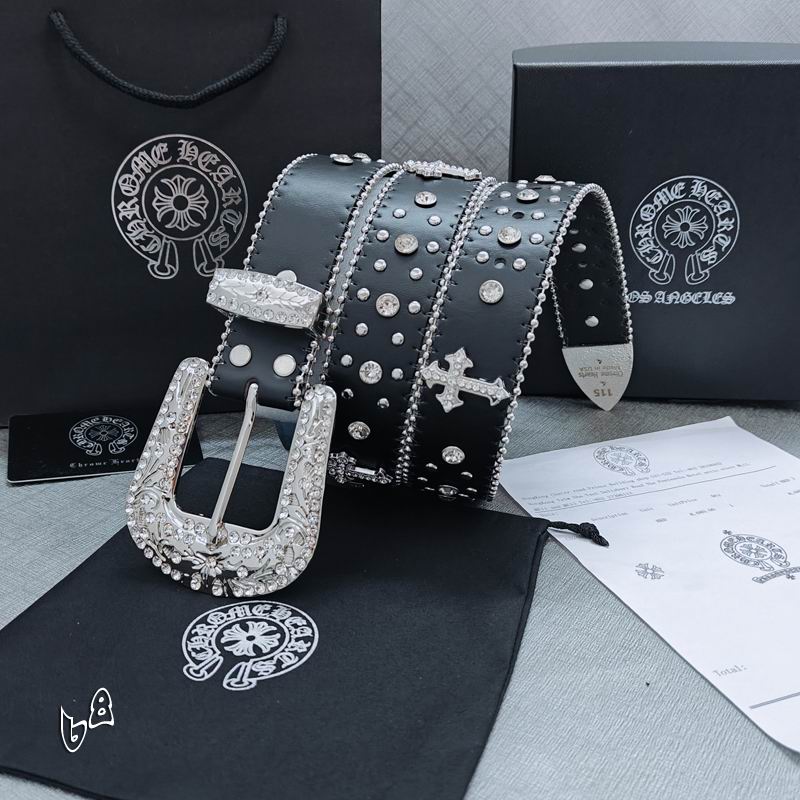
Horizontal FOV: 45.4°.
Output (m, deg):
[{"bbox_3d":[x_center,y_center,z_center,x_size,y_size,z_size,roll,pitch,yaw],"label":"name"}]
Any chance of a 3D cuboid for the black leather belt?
[{"bbox_3d":[0.005,-0.021,0.398,0.171,0.145,0.199,8,23,15],"label":"black leather belt"}]

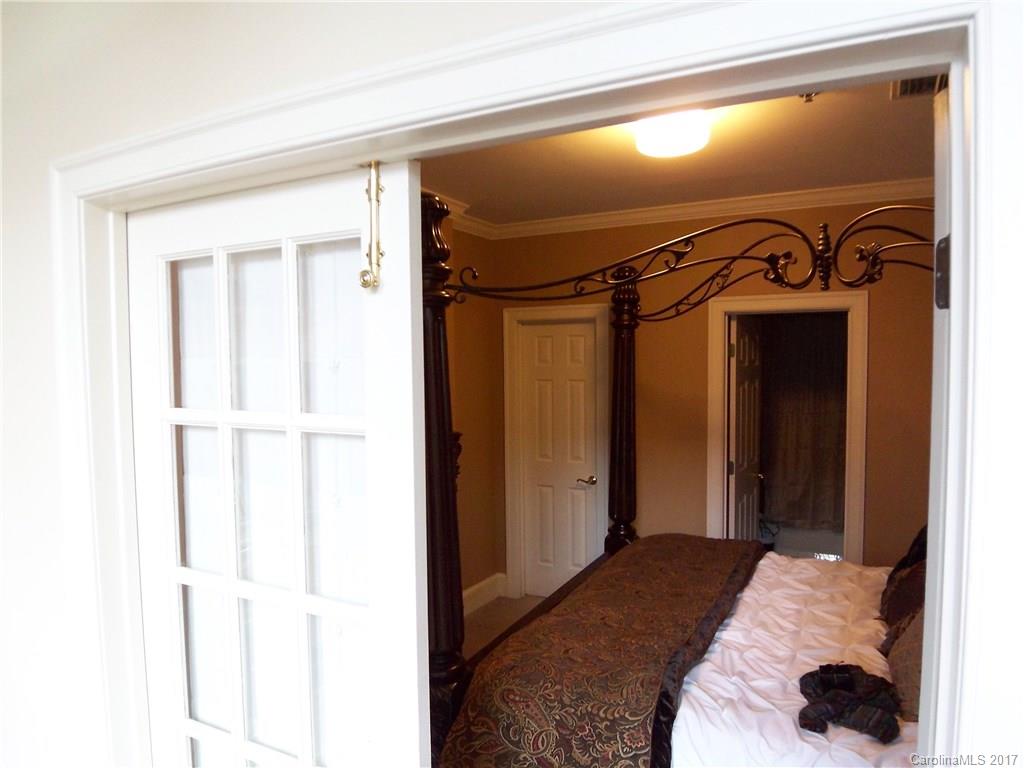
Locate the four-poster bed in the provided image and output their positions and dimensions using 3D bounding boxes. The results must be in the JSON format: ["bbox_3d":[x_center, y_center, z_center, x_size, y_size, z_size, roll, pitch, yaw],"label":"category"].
[{"bbox_3d":[1.182,0.511,2.574,2.420,2.300,2.170,1,2,28],"label":"four-poster bed"}]

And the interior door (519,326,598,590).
[{"bbox_3d":[0.356,0.572,4.879,0.610,2.030,0.040,1,2,28],"label":"interior door"}]

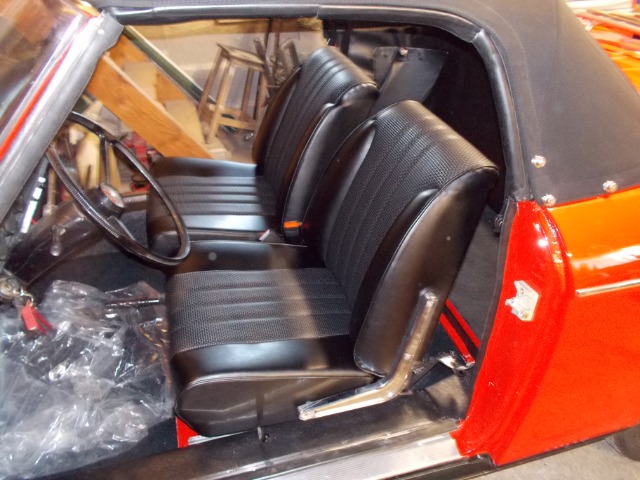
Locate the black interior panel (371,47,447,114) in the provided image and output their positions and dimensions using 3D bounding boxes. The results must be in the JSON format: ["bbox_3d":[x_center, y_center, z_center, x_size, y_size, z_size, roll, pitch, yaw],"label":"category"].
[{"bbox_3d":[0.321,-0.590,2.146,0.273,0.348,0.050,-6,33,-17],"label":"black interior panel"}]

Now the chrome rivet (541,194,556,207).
[{"bbox_3d":[0.479,-0.083,1.125,0.024,0.024,0.012,-6,13,-17],"label":"chrome rivet"}]

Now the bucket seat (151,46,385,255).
[{"bbox_3d":[-0.261,-0.300,1.960,0.738,0.691,0.479,-6,33,-17],"label":"bucket seat"}]

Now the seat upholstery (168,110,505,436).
[{"bbox_3d":[-0.041,0.045,1.444,0.743,0.700,0.479,-6,33,-17],"label":"seat upholstery"}]

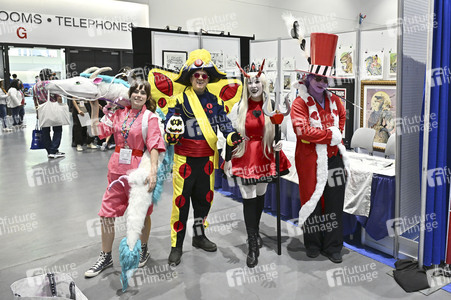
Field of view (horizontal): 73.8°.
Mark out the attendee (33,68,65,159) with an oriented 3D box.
[{"bbox_3d":[-3.531,-0.709,6.000,0.570,1.750,0.430,7,12,37],"label":"attendee"}]

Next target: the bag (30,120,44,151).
[{"bbox_3d":[-3.650,-0.295,5.880,0.260,0.560,0.100,-3,9,-18],"label":"bag"}]

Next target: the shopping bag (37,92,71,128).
[{"bbox_3d":[-3.270,-0.775,5.750,0.540,0.670,0.160,-4,10,-22],"label":"shopping bag"}]

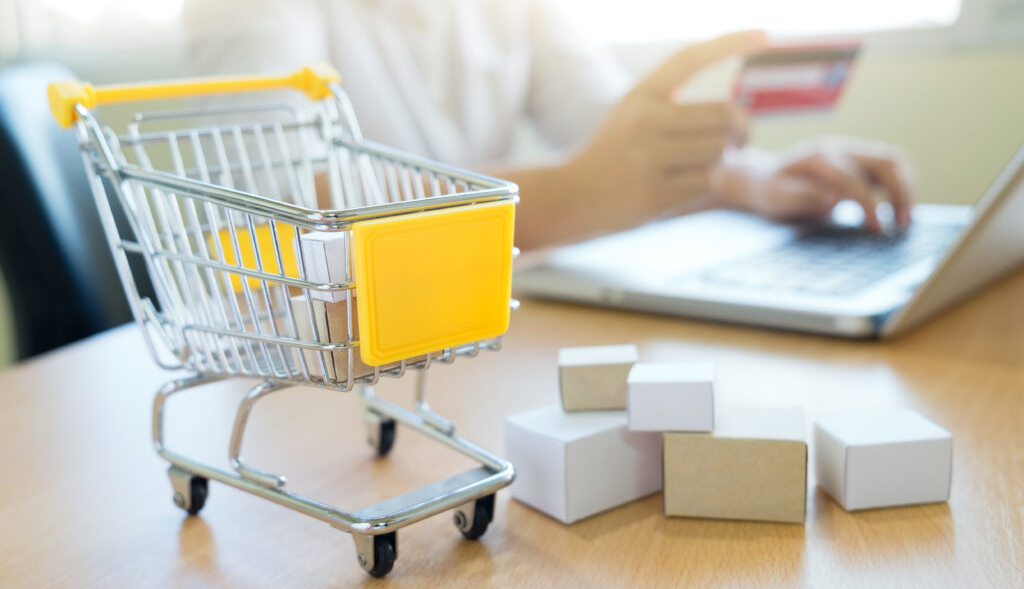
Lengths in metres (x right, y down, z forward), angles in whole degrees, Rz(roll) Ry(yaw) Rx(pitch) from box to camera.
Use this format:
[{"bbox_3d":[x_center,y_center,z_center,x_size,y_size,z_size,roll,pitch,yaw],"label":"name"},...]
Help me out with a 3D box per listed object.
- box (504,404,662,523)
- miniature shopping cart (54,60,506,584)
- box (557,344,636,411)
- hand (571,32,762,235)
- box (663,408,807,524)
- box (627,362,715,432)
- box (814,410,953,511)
[{"bbox_3d":[0.022,0.046,0.286,0.036,0.023,0.027,-11,14,-34],"label":"box"},{"bbox_3d":[-0.056,0.000,0.279,0.089,0.126,0.132,-12,14,-37],"label":"miniature shopping cart"},{"bbox_3d":[0.026,0.025,0.298,0.023,0.014,0.019,-3,11,4],"label":"box"},{"bbox_3d":[0.095,-0.100,0.610,0.120,0.112,0.075,3,13,28],"label":"hand"},{"bbox_3d":[0.062,0.046,0.275,0.036,0.023,0.027,0,12,16],"label":"box"},{"bbox_3d":[0.045,0.028,0.276,0.022,0.014,0.018,-1,12,13],"label":"box"},{"bbox_3d":[0.102,0.046,0.275,0.028,0.018,0.020,-5,11,-6],"label":"box"}]

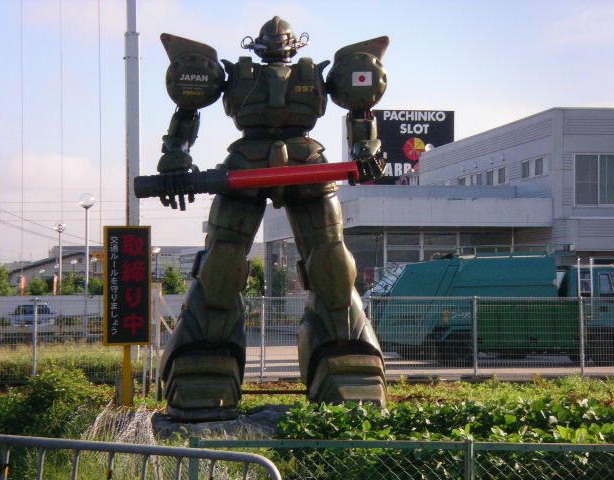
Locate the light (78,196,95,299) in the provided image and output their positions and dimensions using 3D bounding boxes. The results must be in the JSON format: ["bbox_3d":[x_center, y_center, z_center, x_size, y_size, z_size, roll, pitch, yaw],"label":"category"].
[{"bbox_3d":[-7.520,0.860,60.050,0.520,4.950,0.520,0,-2,0],"label":"light"}]

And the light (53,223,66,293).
[{"bbox_3d":[-11.950,1.650,85.100,0.520,4.900,0.520,0,-2,0],"label":"light"}]

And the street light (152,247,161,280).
[{"bbox_3d":[-11.820,3.000,138.000,0.520,4.900,0.520,0,-2,0],"label":"street light"}]

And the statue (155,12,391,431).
[{"bbox_3d":[-0.460,-0.300,22.700,3.050,5.170,1.600,0,-2,-3],"label":"statue"}]

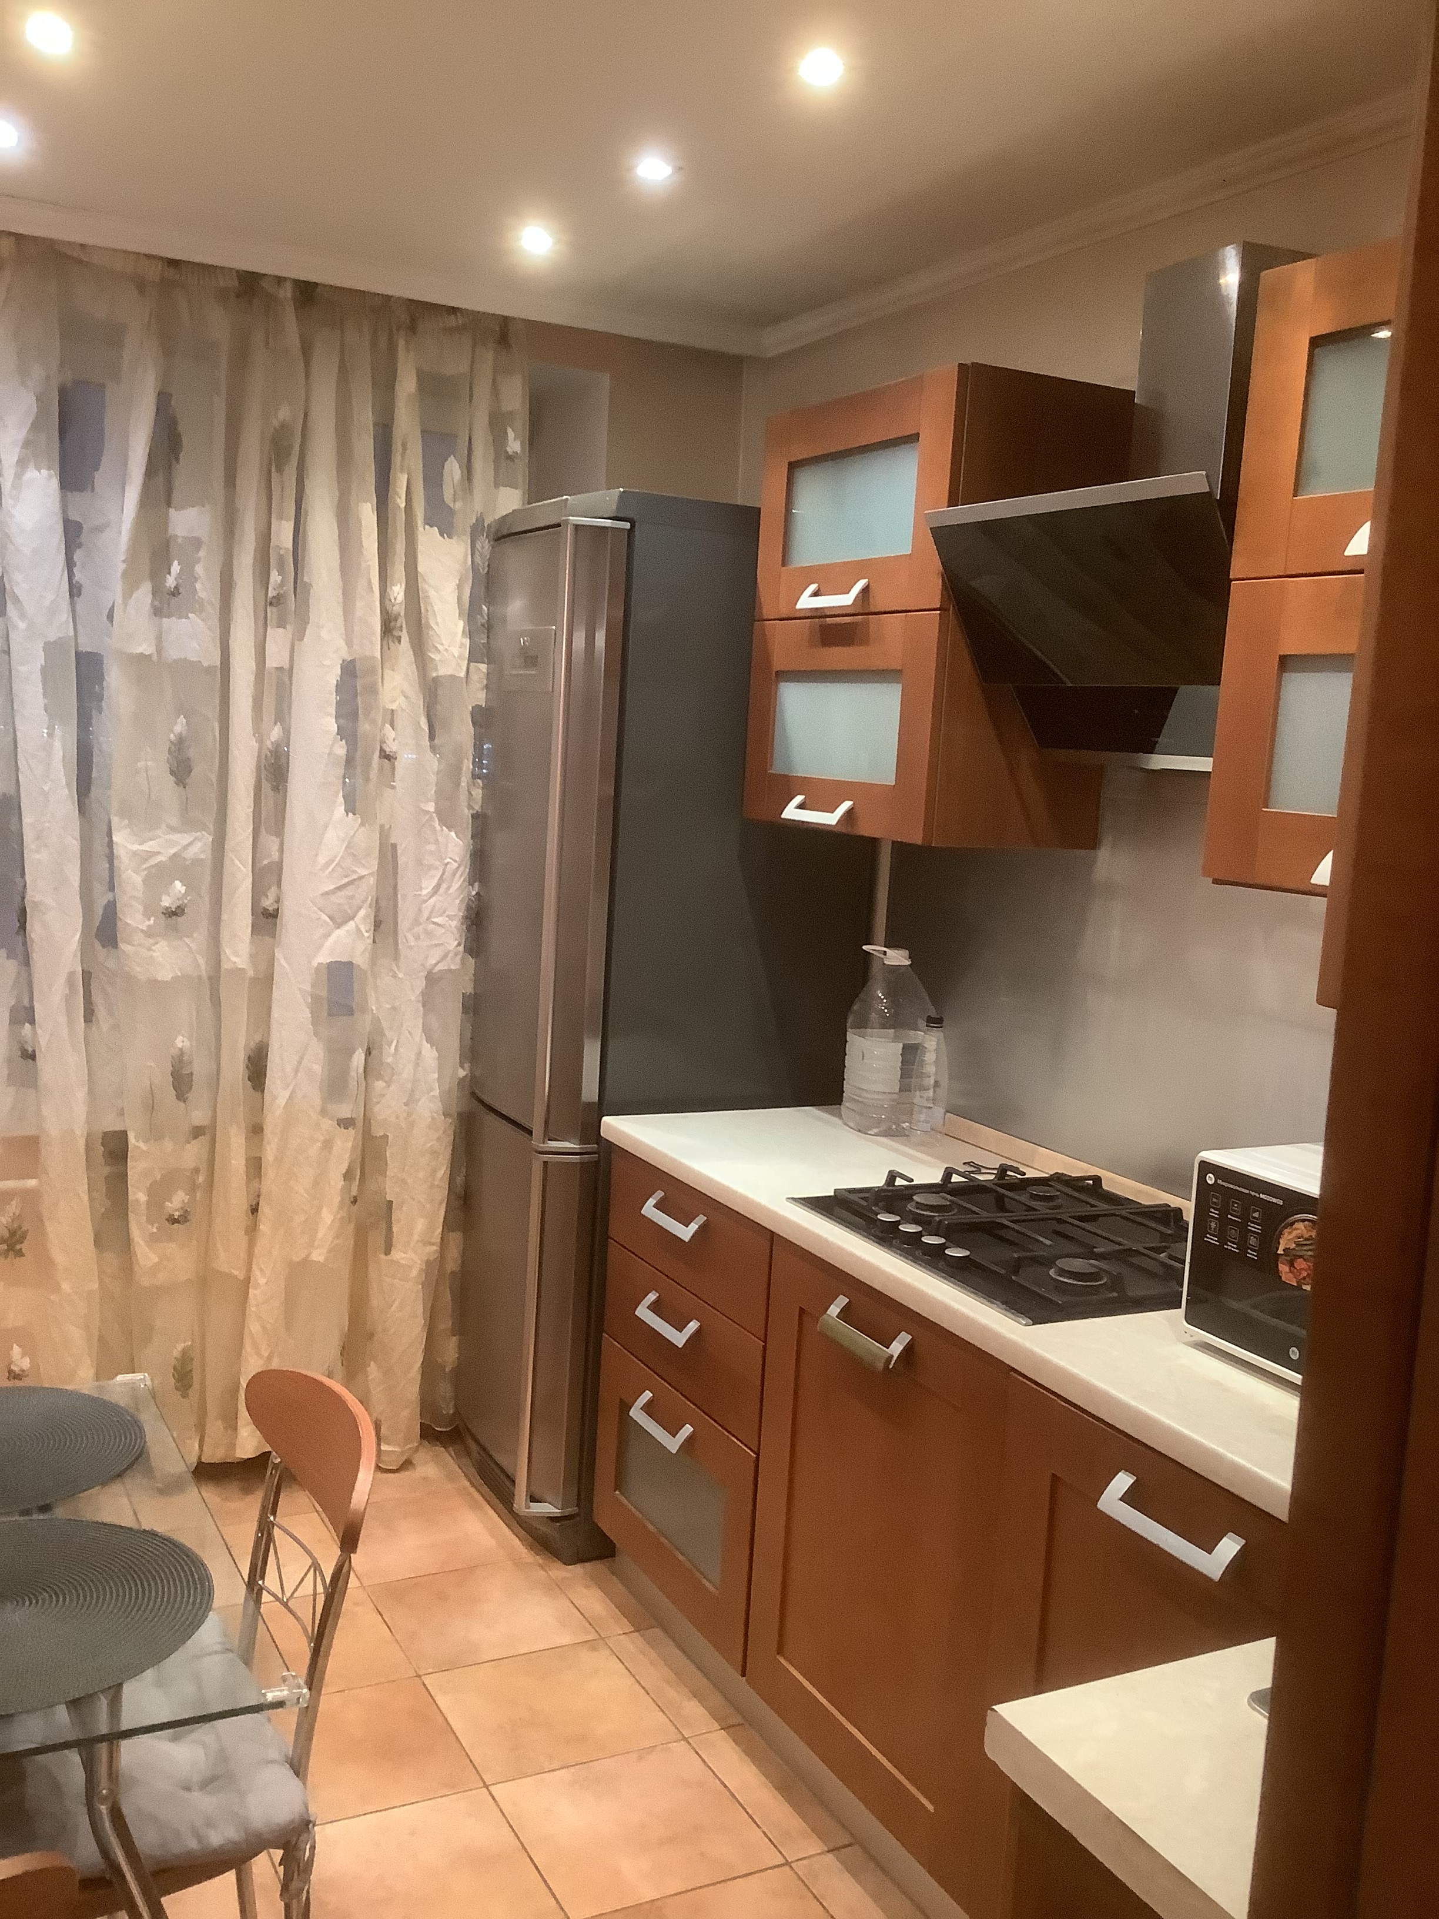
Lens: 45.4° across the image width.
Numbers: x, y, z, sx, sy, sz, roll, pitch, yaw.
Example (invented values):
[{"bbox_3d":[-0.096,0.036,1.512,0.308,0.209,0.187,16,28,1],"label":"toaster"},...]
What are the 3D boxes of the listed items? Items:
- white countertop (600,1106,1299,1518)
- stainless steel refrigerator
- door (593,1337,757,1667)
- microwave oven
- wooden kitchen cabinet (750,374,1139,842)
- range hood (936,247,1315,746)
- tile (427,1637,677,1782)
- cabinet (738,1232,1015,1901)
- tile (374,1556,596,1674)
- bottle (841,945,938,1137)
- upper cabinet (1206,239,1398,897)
[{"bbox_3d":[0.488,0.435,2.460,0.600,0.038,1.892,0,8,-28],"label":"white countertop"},{"bbox_3d":[-0.137,0.122,3.515,0.654,1.989,0.600,0,8,-28],"label":"stainless steel refrigerator"},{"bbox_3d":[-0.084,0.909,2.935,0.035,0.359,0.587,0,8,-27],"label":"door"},{"bbox_3d":[0.820,0.378,1.937,0.345,0.243,0.450,0,8,-28],"label":"microwave oven"},{"bbox_3d":[0.357,-0.583,2.983,0.343,0.726,0.599,0,8,-28],"label":"wooden kitchen cabinet"},{"bbox_3d":[0.621,-0.625,2.418,0.396,0.700,0.600,0,8,-28],"label":"range hood"},{"bbox_3d":[-0.275,1.214,2.780,0.330,0.010,0.327,0,8,-28],"label":"tile"},{"bbox_3d":[0.447,0.821,2.547,0.560,0.720,0.605,-1,8,-28],"label":"cabinet"},{"bbox_3d":[-0.426,1.169,3.067,0.330,0.010,0.327,0,8,-28],"label":"tile"},{"bbox_3d":[0.317,0.144,3.191,0.163,0.337,0.163,3,7,0],"label":"bottle"},{"bbox_3d":[0.916,-0.419,1.912,0.343,0.726,0.600,0,8,-28],"label":"upper cabinet"}]

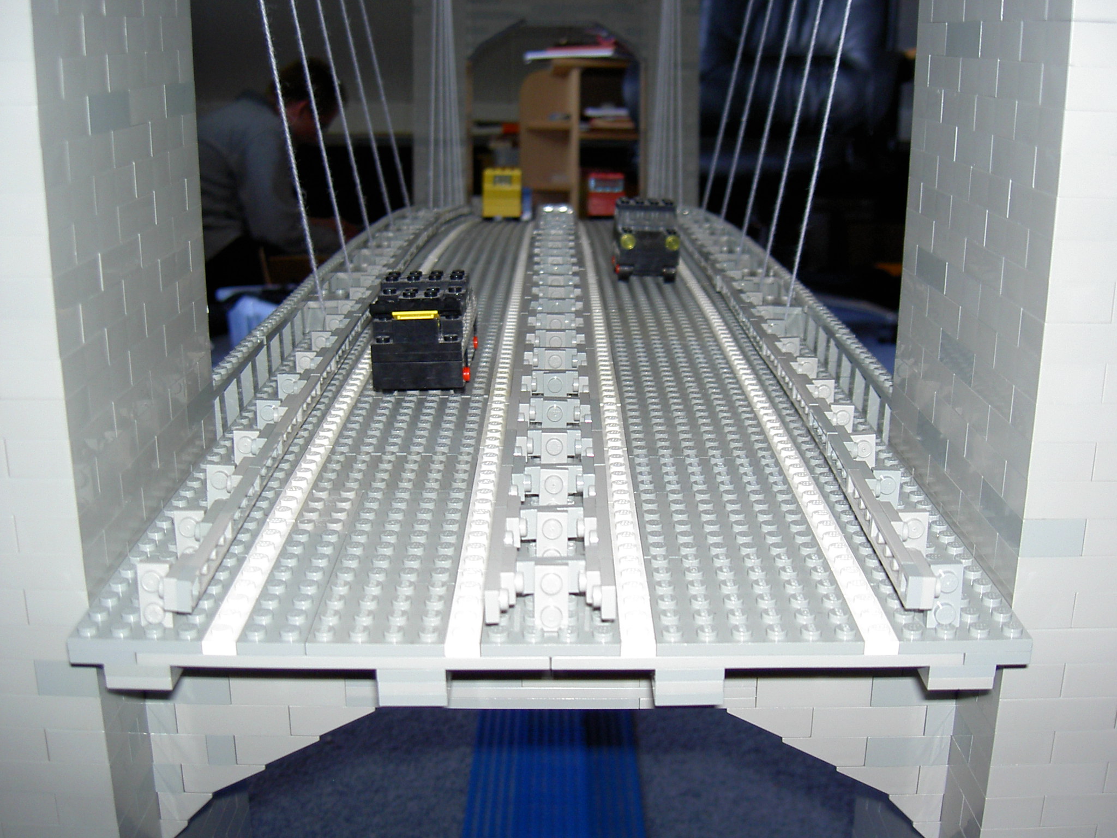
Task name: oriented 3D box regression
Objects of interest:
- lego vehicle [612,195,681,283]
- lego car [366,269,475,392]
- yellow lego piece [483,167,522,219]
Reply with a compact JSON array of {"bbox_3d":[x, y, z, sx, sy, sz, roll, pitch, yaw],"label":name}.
[{"bbox_3d":[0.048,-0.101,0.705,0.036,0.040,0.075,0,15,0],"label":"lego vehicle"},{"bbox_3d":[-0.050,-0.036,0.476,0.036,0.040,0.075,0,16,0],"label":"lego car"},{"bbox_3d":[-0.046,-0.194,1.079,0.036,0.043,0.078,0,11,0],"label":"yellow lego piece"}]

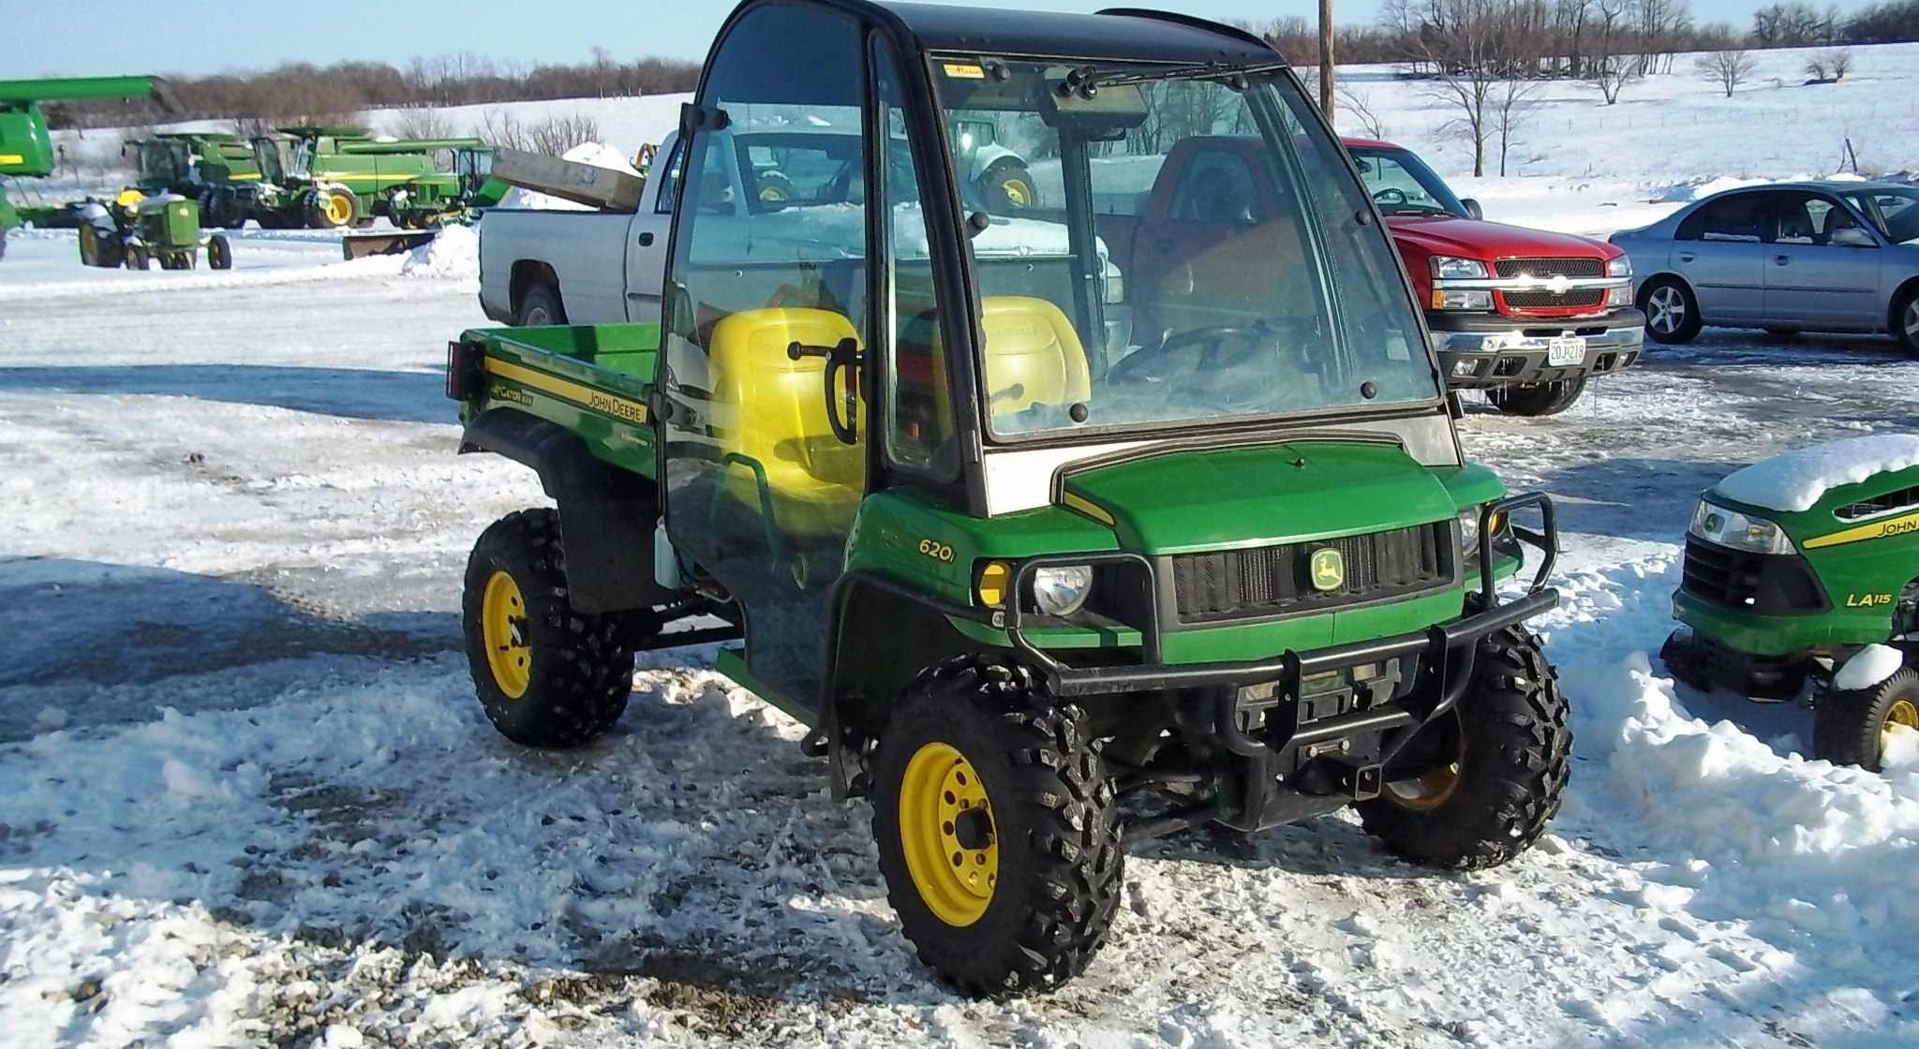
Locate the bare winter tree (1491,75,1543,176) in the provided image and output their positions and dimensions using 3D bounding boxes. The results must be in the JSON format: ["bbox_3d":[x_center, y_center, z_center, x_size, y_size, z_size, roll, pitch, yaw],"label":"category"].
[{"bbox_3d":[32.093,-22.936,115.000,2.950,5.700,2.800,0,10,0],"label":"bare winter tree"}]

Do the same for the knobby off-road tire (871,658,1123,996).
[{"bbox_3d":[0.057,0.569,3.764,0.220,0.623,0.623,-6,12,-32],"label":"knobby off-road tire"}]

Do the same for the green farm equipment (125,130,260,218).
[{"bbox_3d":[-29.417,-13.852,80.000,3.600,3.800,8.200,5,11,26],"label":"green farm equipment"}]

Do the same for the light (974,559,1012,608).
[{"bbox_3d":[0.055,0.109,3.588,0.080,0.090,0.060,-6,12,-34],"label":"light"}]

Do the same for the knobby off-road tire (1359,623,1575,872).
[{"bbox_3d":[1.067,0.454,4.454,0.220,0.623,0.623,-6,12,-32],"label":"knobby off-road tire"}]

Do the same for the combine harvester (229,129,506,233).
[{"bbox_3d":[-23.708,-13.679,79.000,3.600,3.950,8.500,6,12,31],"label":"combine harvester"}]

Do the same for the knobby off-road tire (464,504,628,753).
[{"bbox_3d":[-1.109,0.282,5.366,0.265,0.623,0.623,-6,12,-34],"label":"knobby off-road tire"}]

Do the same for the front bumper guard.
[{"bbox_3d":[0.700,0.272,3.867,1.440,0.560,0.310,-6,12,-34],"label":"front bumper guard"}]

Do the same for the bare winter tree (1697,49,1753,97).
[{"bbox_3d":[99.707,-58.887,260.000,7.400,6.300,7.000,0,10,0],"label":"bare winter tree"}]

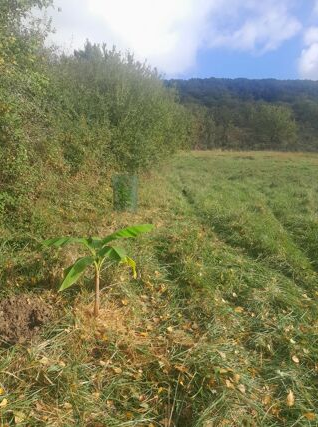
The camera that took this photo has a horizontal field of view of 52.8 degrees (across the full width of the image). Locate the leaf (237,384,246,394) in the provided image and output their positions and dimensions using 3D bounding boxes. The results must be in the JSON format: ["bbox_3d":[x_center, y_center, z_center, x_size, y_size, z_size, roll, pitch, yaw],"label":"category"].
[{"bbox_3d":[0.491,1.034,1.895,0.038,0.012,0.051,-16,45,-2],"label":"leaf"}]

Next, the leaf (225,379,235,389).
[{"bbox_3d":[0.425,1.027,1.931,0.038,0.012,0.059,-26,40,-24],"label":"leaf"}]

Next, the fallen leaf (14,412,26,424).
[{"bbox_3d":[-0.731,1.076,1.694,0.060,0.015,0.060,18,27,21],"label":"fallen leaf"}]

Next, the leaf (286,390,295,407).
[{"bbox_3d":[0.747,1.050,1.819,0.043,0.081,0.012,0,-29,22],"label":"leaf"}]

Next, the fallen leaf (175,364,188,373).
[{"bbox_3d":[0.146,0.999,2.065,0.080,0.015,0.050,6,13,26],"label":"fallen leaf"}]

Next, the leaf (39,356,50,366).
[{"bbox_3d":[-0.767,0.983,2.141,0.060,0.012,0.050,0,21,-10],"label":"leaf"}]

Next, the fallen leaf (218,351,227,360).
[{"bbox_3d":[0.436,0.970,2.203,0.035,0.012,0.066,-13,24,-25],"label":"fallen leaf"}]

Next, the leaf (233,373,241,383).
[{"bbox_3d":[0.484,1.016,1.984,0.031,0.012,0.046,4,47,16],"label":"leaf"}]

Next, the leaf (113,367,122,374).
[{"bbox_3d":[-0.264,1.002,2.048,0.053,0.012,0.044,9,23,18],"label":"leaf"}]

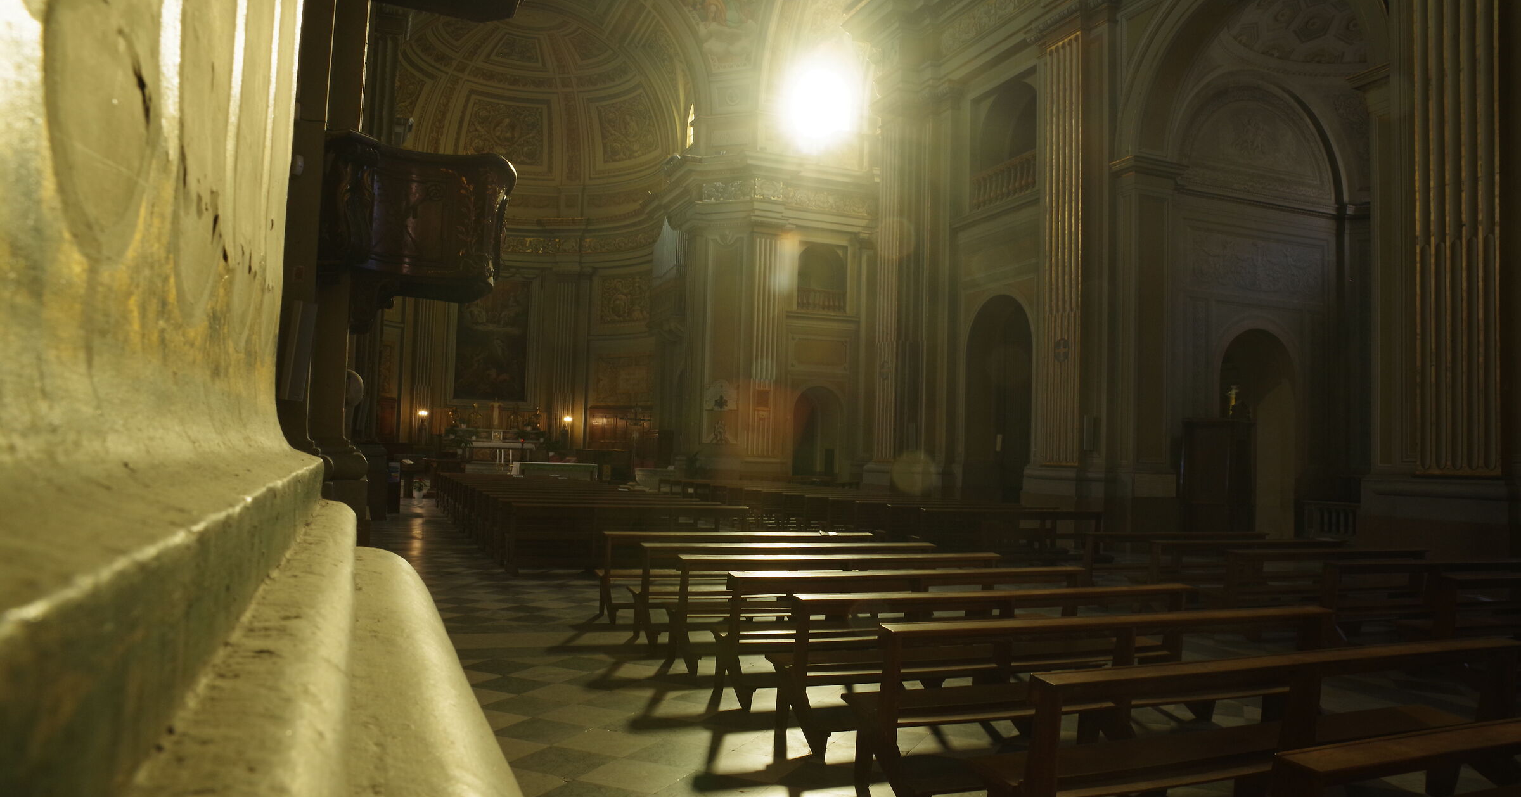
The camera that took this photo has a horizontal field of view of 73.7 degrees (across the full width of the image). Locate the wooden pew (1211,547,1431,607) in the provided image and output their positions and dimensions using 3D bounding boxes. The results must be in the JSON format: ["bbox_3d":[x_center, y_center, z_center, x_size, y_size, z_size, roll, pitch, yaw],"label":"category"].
[{"bbox_3d":[6.156,2.071,10.946,3.089,0.880,0.836,3,-3,-22],"label":"wooden pew"}]

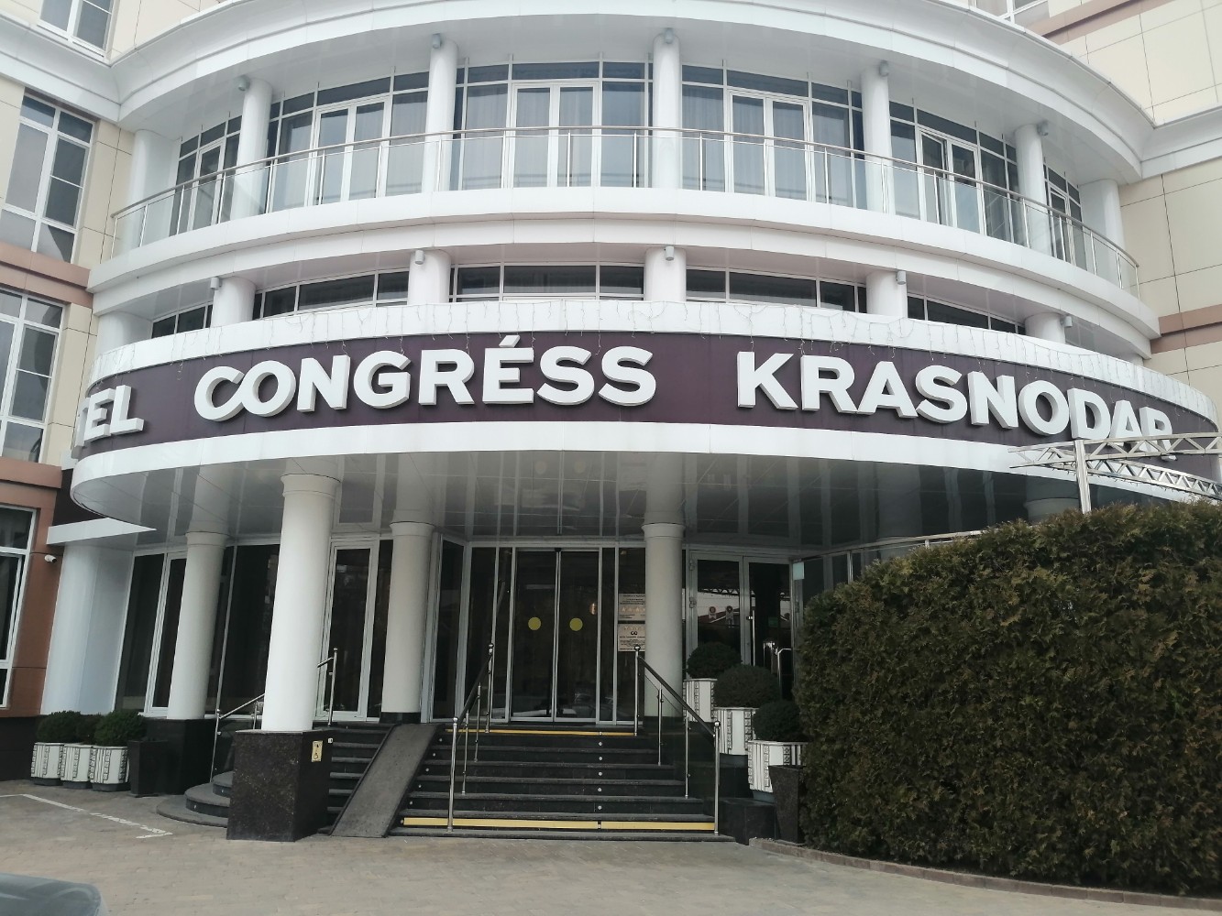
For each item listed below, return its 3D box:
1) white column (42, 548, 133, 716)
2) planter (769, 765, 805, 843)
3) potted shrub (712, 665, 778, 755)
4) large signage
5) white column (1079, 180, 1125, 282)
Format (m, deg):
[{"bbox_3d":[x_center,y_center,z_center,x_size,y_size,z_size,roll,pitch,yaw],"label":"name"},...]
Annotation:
[{"bbox_3d":[-8.946,2.885,15.558,0.750,2.736,1.050,-12,-18,43],"label":"white column"},{"bbox_3d":[1.768,3.276,8.703,0.370,0.670,0.370,10,-15,-37],"label":"planter"},{"bbox_3d":[1.521,2.881,10.374,0.680,1.061,0.680,0,-13,6],"label":"potted shrub"},{"bbox_3d":[0.817,-0.430,9.909,14.000,0.950,3.000,2,-13,-3],"label":"large signage"},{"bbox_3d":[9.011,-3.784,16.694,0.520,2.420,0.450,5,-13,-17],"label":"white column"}]

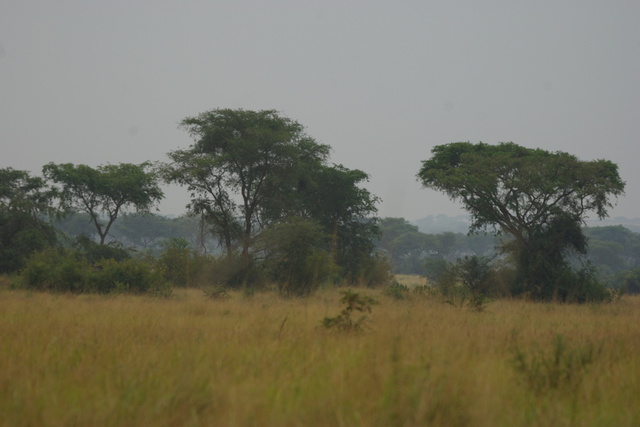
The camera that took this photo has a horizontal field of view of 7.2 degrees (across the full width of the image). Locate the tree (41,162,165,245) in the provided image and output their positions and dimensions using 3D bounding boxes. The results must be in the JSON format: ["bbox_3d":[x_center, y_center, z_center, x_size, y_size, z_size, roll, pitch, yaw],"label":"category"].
[{"bbox_3d":[-15.167,0.701,355.000,8.550,8.550,8.120,0,-1,0],"label":"tree"}]

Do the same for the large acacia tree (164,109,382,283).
[{"bbox_3d":[-3.074,-0.926,335.000,14.410,12.030,12.970,0,-1,0],"label":"large acacia tree"}]

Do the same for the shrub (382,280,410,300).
[{"bbox_3d":[4.378,4.407,290.000,1.600,1.140,1.440,0,-1,0],"label":"shrub"}]

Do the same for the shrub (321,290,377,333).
[{"bbox_3d":[1.083,3.517,180.000,1.990,1.560,1.790,0,-1,0],"label":"shrub"}]

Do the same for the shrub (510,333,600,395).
[{"bbox_3d":[4.880,3.129,105.000,1.860,1.330,1.590,0,-1,0],"label":"shrub"}]

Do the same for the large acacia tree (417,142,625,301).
[{"bbox_3d":[12.265,0.489,310.000,12.720,9.670,12.090,0,-1,0],"label":"large acacia tree"}]

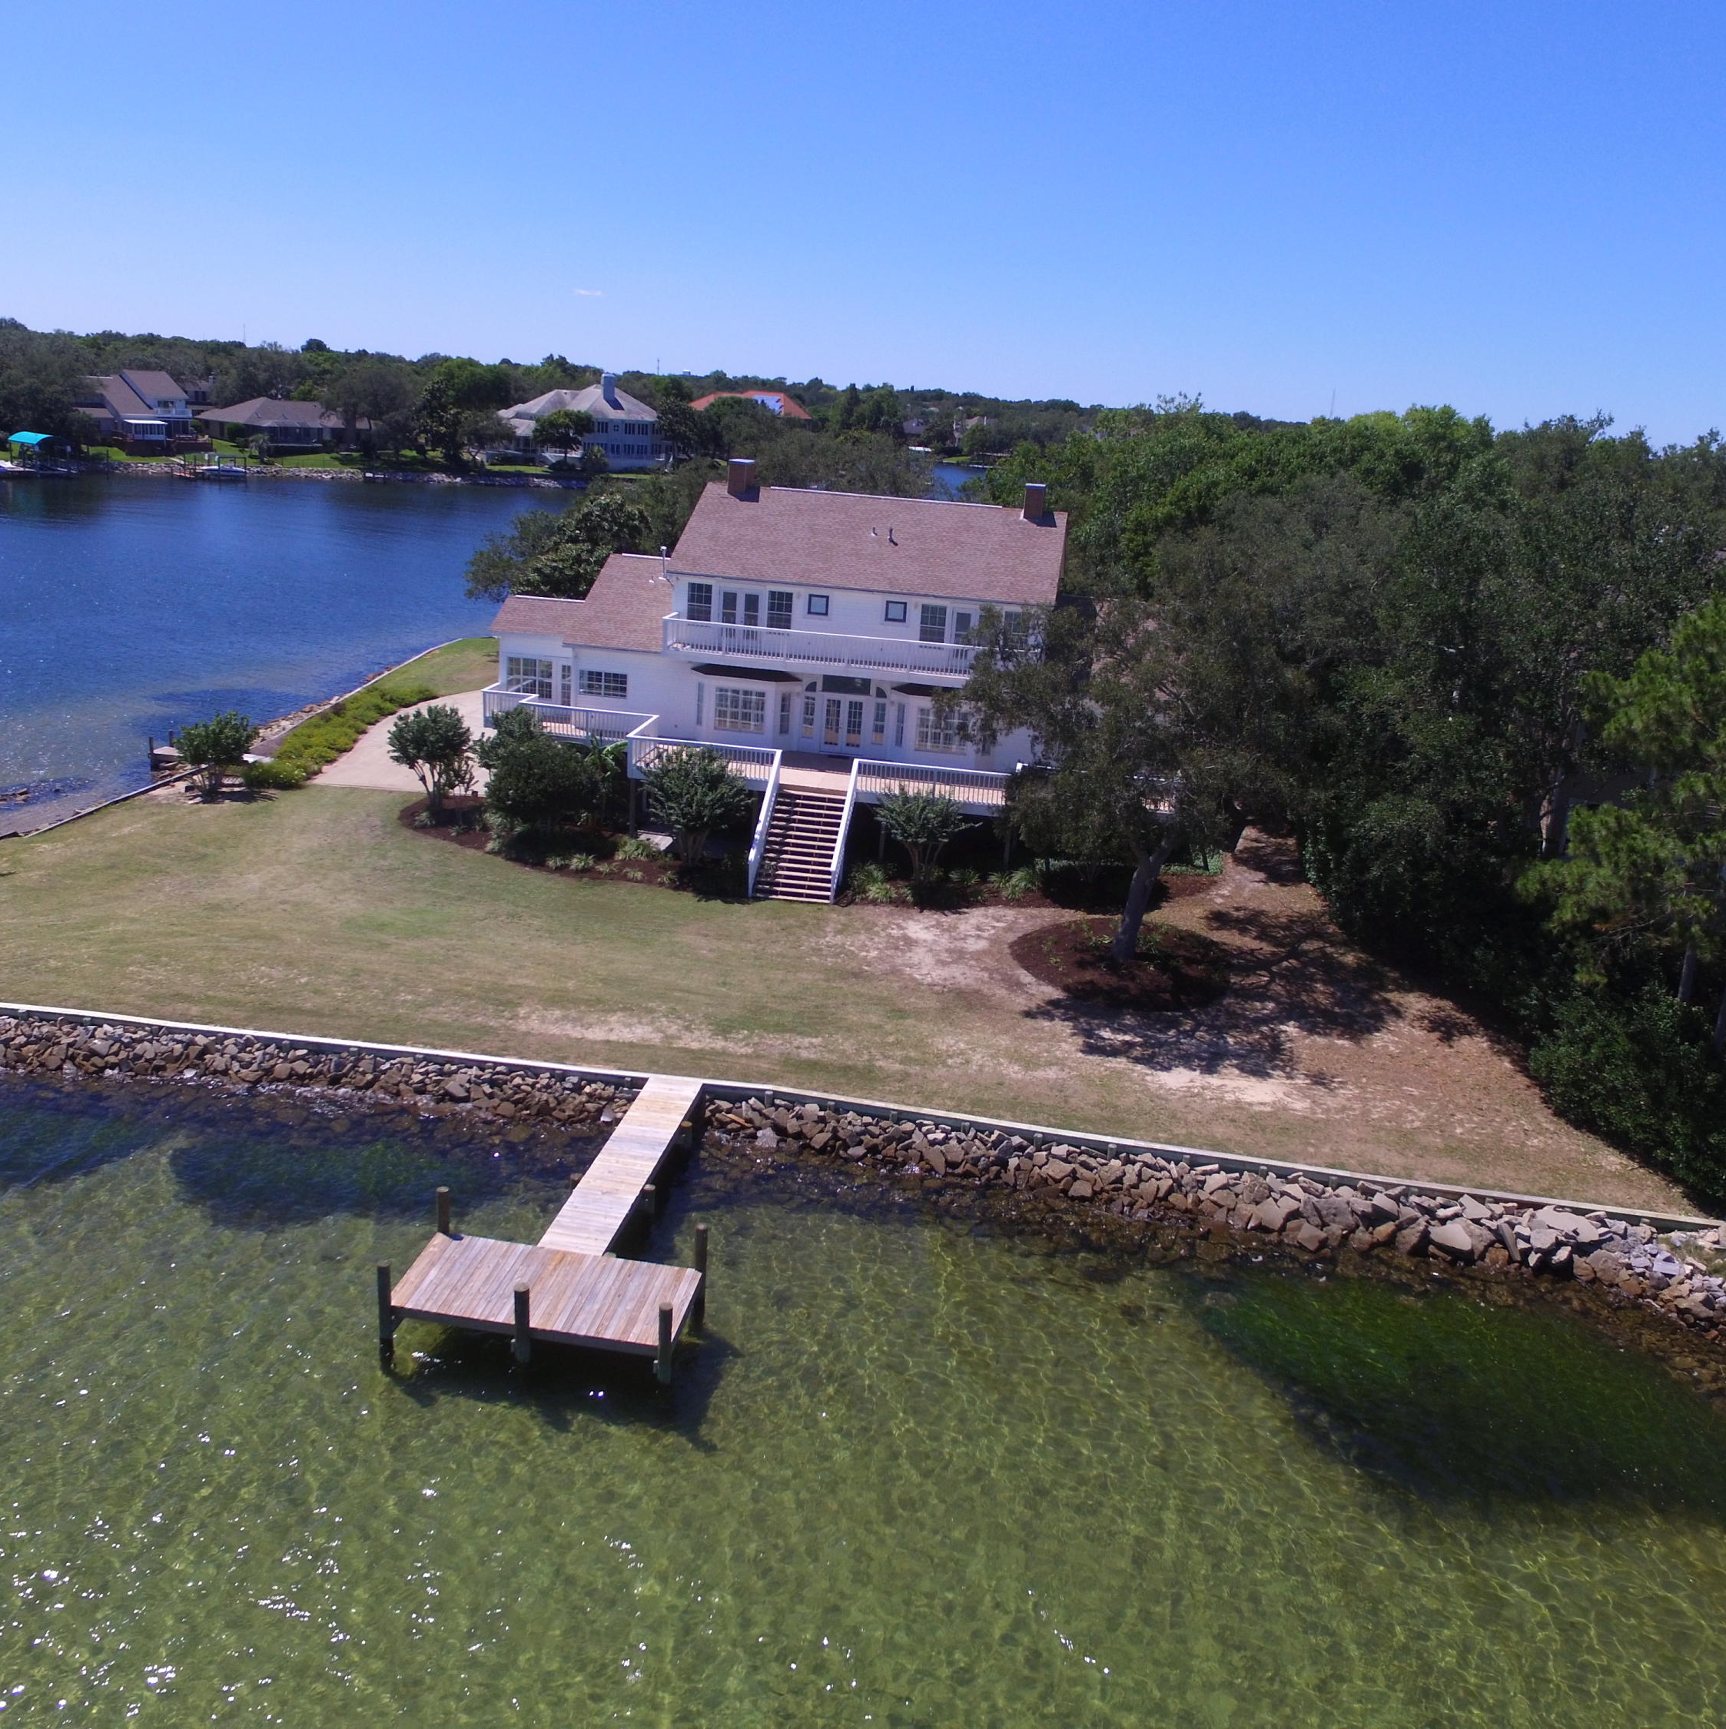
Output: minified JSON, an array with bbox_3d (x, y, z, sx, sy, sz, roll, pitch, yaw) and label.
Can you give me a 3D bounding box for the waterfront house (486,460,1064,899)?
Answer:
[{"bbox_3d":[-2.433,-7.673,47.750,23.000,12.300,17.500,6,20,7],"label":"waterfront house"}]

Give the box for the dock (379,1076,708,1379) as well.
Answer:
[{"bbox_3d":[-4.958,6.361,26.011,5.200,1.950,8.850,6,20,7],"label":"dock"}]

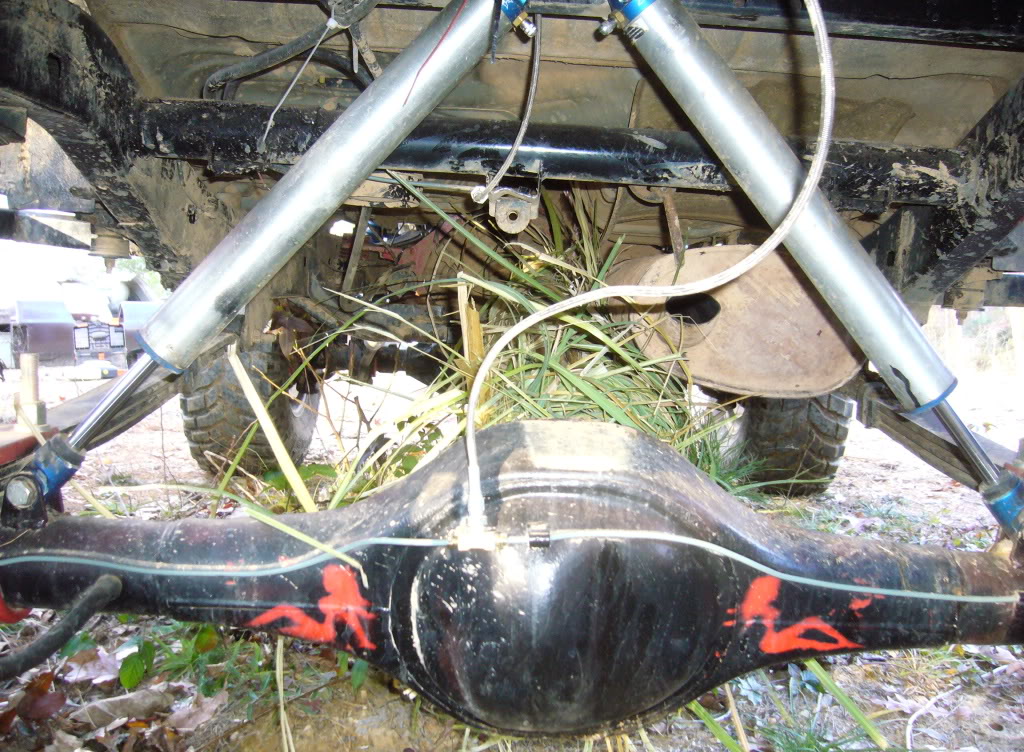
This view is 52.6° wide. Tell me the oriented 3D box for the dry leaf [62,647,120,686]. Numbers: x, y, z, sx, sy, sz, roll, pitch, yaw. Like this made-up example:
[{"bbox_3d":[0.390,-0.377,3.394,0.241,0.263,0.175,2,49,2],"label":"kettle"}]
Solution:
[{"bbox_3d":[-0.491,0.339,1.210,0.067,0.025,0.071,1,2,-22],"label":"dry leaf"}]

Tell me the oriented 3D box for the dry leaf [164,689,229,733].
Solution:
[{"bbox_3d":[-0.327,0.345,1.071,0.063,0.025,0.050,0,2,-25],"label":"dry leaf"}]

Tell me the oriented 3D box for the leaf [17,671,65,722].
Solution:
[{"bbox_3d":[-0.492,0.336,1.084,0.048,0.037,0.041,1,2,-22],"label":"leaf"}]

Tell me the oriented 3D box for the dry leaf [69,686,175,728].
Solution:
[{"bbox_3d":[-0.411,0.347,1.090,0.110,0.022,0.055,0,2,-28],"label":"dry leaf"}]

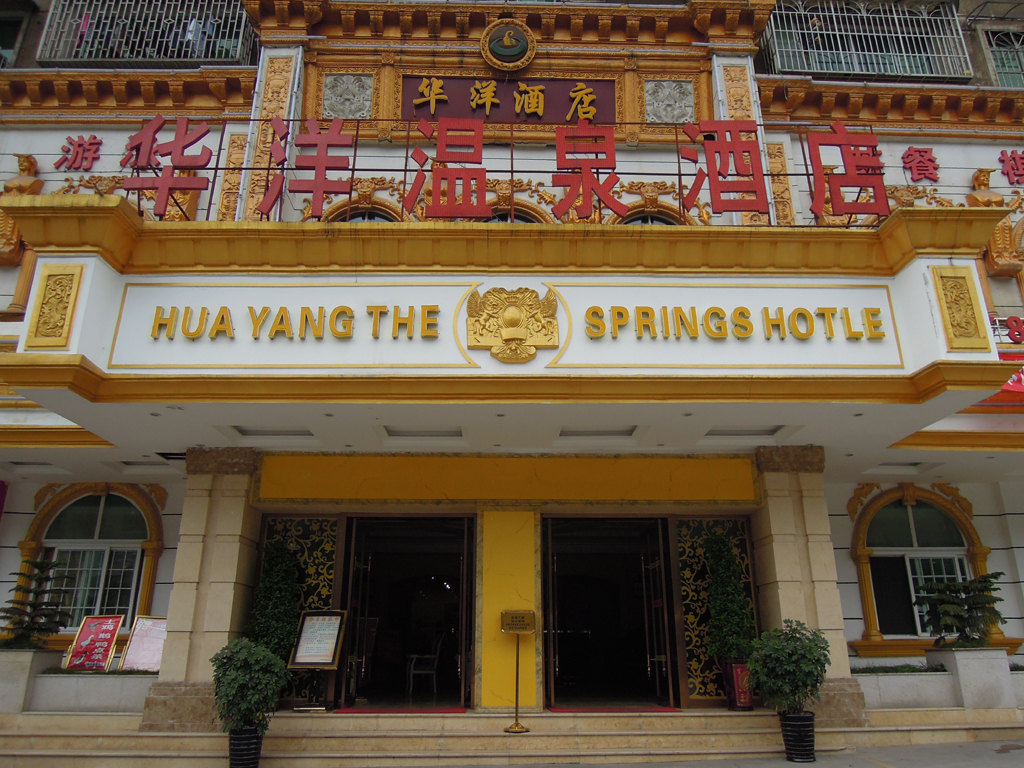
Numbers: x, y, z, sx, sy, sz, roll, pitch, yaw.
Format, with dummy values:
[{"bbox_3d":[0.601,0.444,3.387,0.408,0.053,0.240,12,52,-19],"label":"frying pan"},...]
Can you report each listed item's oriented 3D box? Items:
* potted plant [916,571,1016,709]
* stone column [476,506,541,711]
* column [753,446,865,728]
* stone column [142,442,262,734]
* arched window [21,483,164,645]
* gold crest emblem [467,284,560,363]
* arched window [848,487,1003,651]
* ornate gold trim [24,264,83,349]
[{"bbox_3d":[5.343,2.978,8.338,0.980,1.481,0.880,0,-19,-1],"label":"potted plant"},{"bbox_3d":[-0.045,2.691,8.658,0.730,2.326,0.400,0,-19,-1],"label":"stone column"},{"bbox_3d":[3.435,2.346,8.522,1.000,3.128,0.850,0,-19,-1],"label":"column"},{"bbox_3d":[-3.534,2.342,8.397,1.000,3.115,0.850,0,-19,-1],"label":"stone column"},{"bbox_3d":[-5.804,2.498,9.884,2.000,2.272,0.250,0,-19,-1],"label":"arched window"},{"bbox_3d":[0.006,-0.680,8.237,1.062,0.917,0.193,0,-19,-1],"label":"gold crest emblem"},{"bbox_3d":[5.825,2.590,10.063,2.030,2.350,0.250,0,-19,-1],"label":"arched window"},{"bbox_3d":[-4.581,-0.769,7.121,0.420,0.943,0.070,0,-19,-1],"label":"ornate gold trim"}]

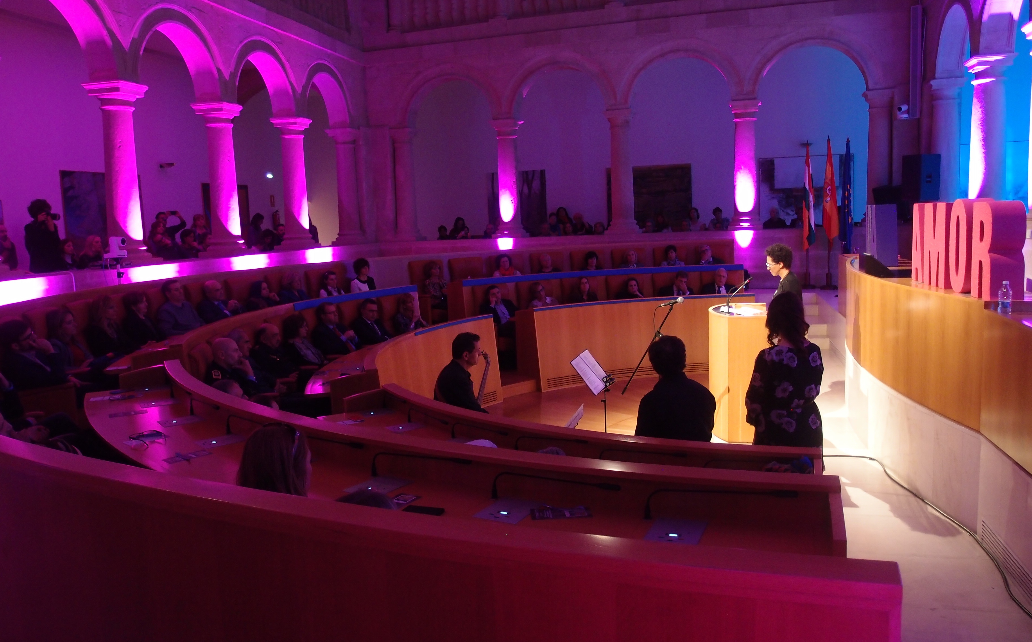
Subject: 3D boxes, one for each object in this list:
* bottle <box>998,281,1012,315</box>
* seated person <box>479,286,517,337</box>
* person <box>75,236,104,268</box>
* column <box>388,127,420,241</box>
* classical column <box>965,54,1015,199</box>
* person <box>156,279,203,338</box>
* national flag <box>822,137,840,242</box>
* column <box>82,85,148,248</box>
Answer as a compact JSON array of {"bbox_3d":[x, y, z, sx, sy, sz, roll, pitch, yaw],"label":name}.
[{"bbox_3d":[2.372,-0.110,4.050,0.063,0.168,0.063,0,7,15],"label":"bottle"},{"bbox_3d":[-0.148,0.108,12.439,0.600,1.250,0.800,-7,9,-34],"label":"seated person"},{"bbox_3d":[-5.430,-0.475,11.025,0.720,1.300,0.520,-2,7,3],"label":"person"},{"bbox_3d":[-2.240,-2.738,16.914,0.560,2.265,0.560,-2,7,0],"label":"column"},{"bbox_3d":[6.356,-2.407,11.235,0.593,2.253,0.593,0,7,15],"label":"classical column"},{"bbox_3d":[-3.348,0.180,8.718,0.800,1.220,0.550,0,7,15],"label":"person"},{"bbox_3d":[5.286,-2.211,13.998,0.320,1.800,0.280,0,7,16],"label":"national flag"},{"bbox_3d":[-4.931,-1.864,10.494,0.593,2.193,0.593,0,7,15],"label":"column"}]

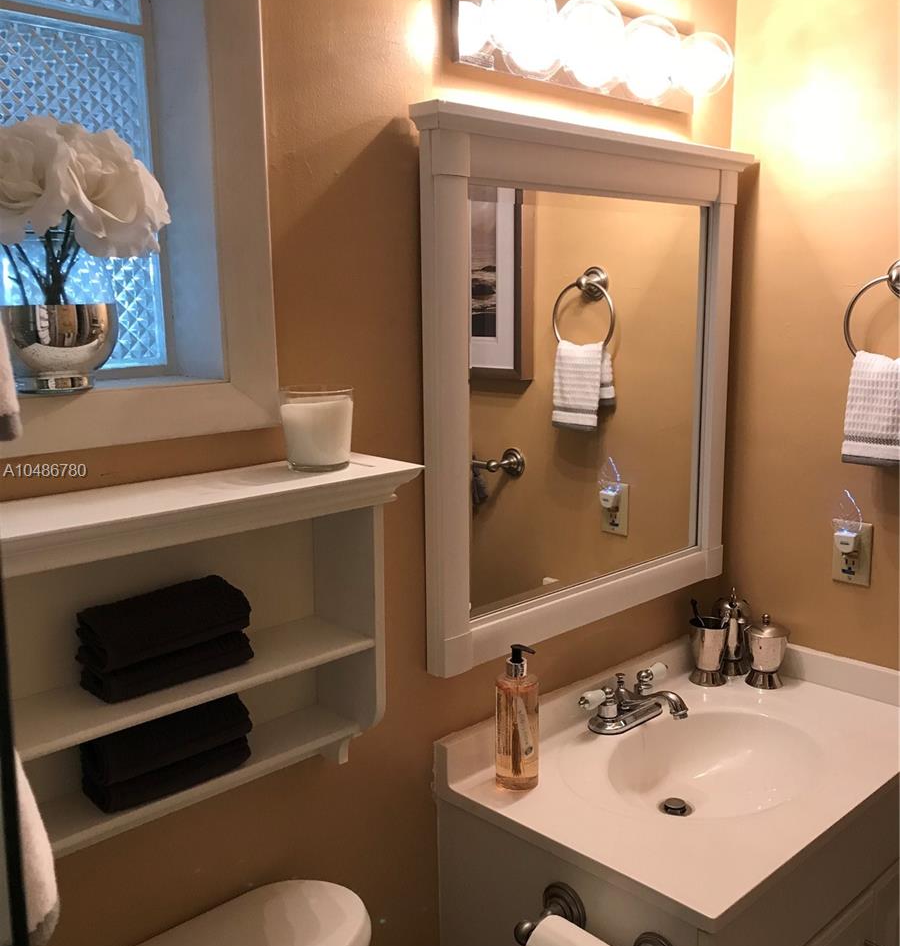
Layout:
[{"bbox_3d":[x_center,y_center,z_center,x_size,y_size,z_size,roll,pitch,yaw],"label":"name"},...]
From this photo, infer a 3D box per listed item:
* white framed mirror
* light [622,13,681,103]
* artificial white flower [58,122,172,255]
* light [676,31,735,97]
[{"bbox_3d":[0.260,-0.146,1.625,0.800,0.804,0.057,-10,14,-43],"label":"white framed mirror"},{"bbox_3d":[0.319,-0.674,1.537,0.101,0.101,0.106,-10,14,-43],"label":"light"},{"bbox_3d":[-0.358,-0.302,1.040,0.117,0.136,0.112,-3,10,-12],"label":"artificial white flower"},{"bbox_3d":[0.432,-0.691,1.643,0.101,0.101,0.106,-1,10,0],"label":"light"}]

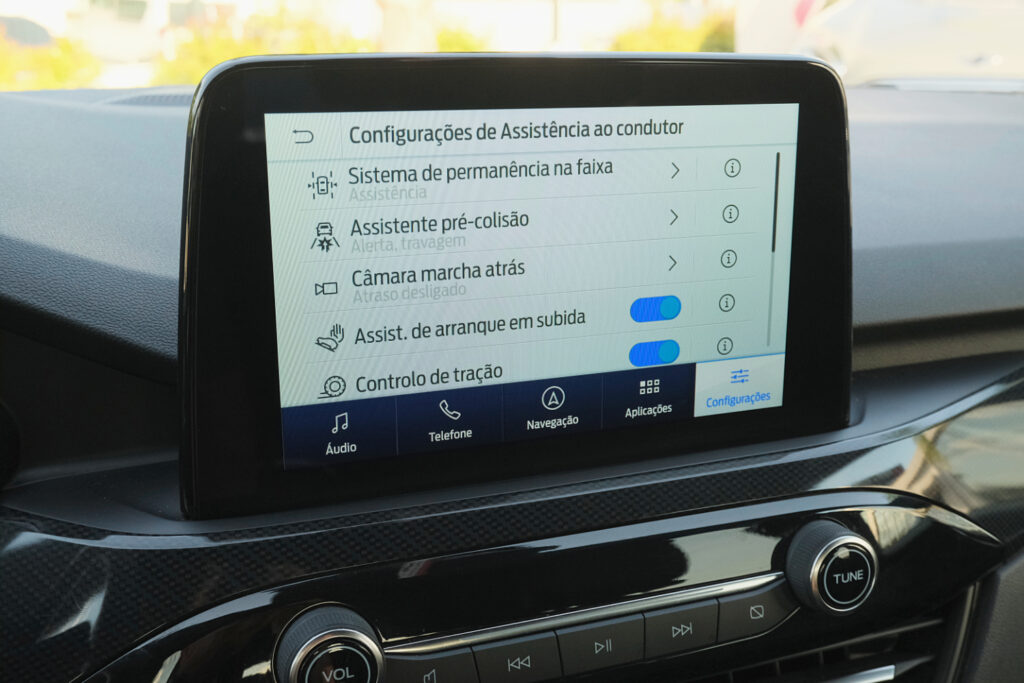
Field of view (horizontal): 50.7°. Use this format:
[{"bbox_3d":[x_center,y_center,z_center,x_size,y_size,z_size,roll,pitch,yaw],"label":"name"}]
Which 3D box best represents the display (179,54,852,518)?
[{"bbox_3d":[0.010,-0.024,0.349,0.231,0.136,0.025,-6,15,-20],"label":"display"}]

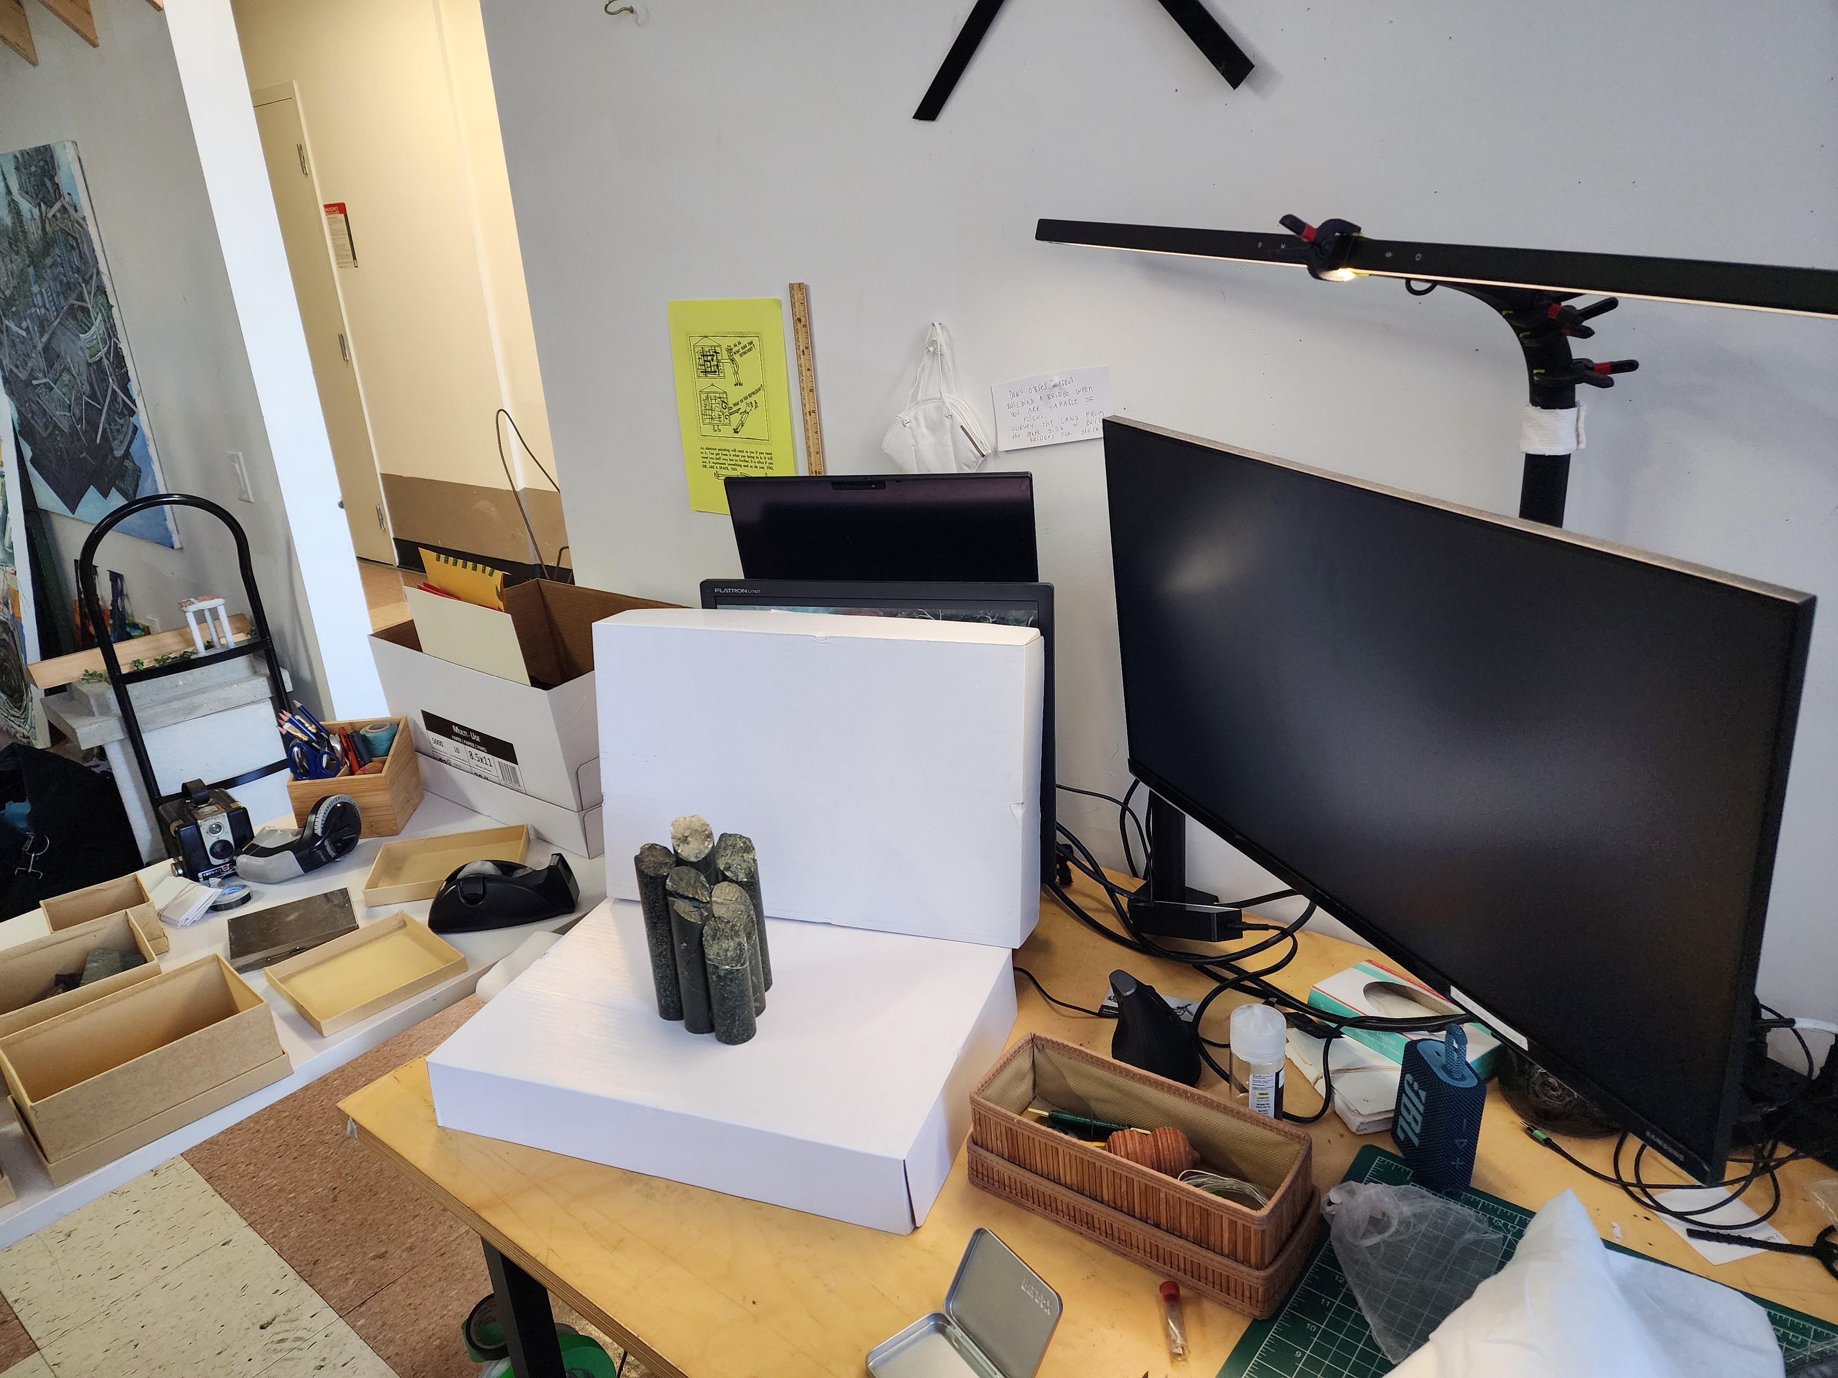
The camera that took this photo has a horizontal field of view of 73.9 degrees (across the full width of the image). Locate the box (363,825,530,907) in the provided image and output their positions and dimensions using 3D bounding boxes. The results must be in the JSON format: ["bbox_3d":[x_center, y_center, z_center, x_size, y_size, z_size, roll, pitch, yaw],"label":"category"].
[{"bbox_3d":[-0.577,0.216,1.509,0.176,0.020,0.127,-7,20,-9],"label":"box"}]

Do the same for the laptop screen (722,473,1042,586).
[{"bbox_3d":[-0.035,-0.128,1.345,0.350,0.225,0.012,3,28,19],"label":"laptop screen"}]

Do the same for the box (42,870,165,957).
[{"bbox_3d":[-0.886,0.260,1.329,0.096,0.061,0.104,-19,23,-36],"label":"box"}]

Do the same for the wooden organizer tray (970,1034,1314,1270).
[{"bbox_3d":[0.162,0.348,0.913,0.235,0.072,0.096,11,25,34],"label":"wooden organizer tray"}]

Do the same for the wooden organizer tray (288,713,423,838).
[{"bbox_3d":[-0.743,0.120,1.620,0.123,0.117,0.133,-5,19,-3],"label":"wooden organizer tray"}]

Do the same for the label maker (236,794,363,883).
[{"bbox_3d":[-0.767,0.179,1.511,0.145,0.078,0.088,-11,20,-19],"label":"label maker"}]

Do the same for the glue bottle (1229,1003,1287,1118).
[{"bbox_3d":[0.270,0.313,0.978,0.043,0.113,0.043,-3,20,1],"label":"glue bottle"}]

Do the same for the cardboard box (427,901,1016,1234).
[{"bbox_3d":[-0.166,0.320,1.122,0.448,0.070,0.293,3,20,20],"label":"cardboard box"}]

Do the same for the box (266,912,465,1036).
[{"bbox_3d":[-0.584,0.298,1.294,0.150,0.017,0.149,15,27,41],"label":"box"}]

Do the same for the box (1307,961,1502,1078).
[{"bbox_3d":[0.441,0.302,1.098,0.074,0.031,0.153,-16,23,-29],"label":"box"}]

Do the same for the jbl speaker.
[{"bbox_3d":[0.403,0.310,0.943,0.041,0.122,0.071,-7,20,-8],"label":"jbl speaker"}]

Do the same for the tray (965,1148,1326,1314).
[{"bbox_3d":[0.166,0.377,0.928,0.249,0.040,0.106,10,24,36],"label":"tray"}]

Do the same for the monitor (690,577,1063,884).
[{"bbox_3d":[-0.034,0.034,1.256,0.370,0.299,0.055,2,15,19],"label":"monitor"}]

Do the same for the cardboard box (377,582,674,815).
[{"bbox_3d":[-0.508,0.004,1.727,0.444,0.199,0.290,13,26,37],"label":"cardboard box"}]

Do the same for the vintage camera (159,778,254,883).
[{"bbox_3d":[-0.908,0.175,1.548,0.088,0.109,0.096,-21,26,-39],"label":"vintage camera"}]

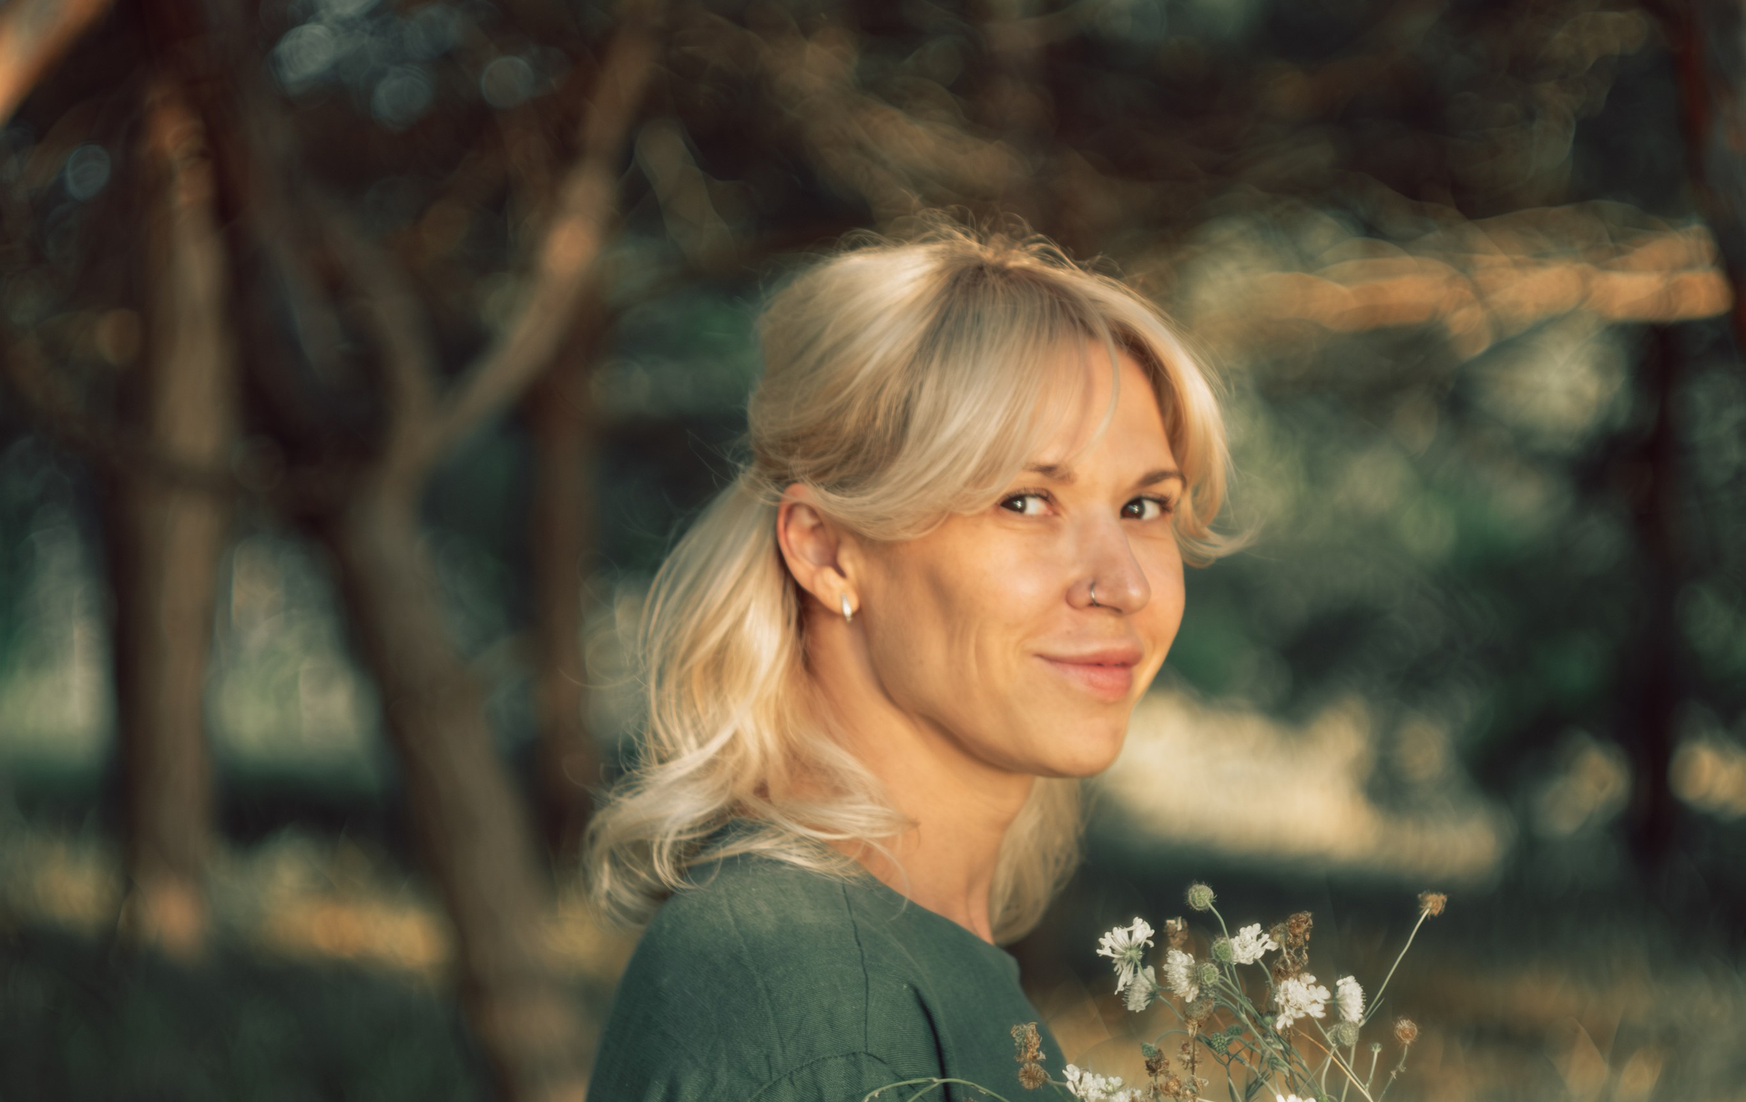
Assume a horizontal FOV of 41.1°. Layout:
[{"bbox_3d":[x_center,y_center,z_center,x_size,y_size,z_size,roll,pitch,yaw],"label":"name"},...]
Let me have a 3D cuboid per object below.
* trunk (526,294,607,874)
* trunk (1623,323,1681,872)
[{"bbox_3d":[-1.262,0.114,9.600,0.310,2.360,0.310,0,0,0],"label":"trunk"},{"bbox_3d":[3.279,0.194,9.800,0.240,2.330,0.240,0,0,0],"label":"trunk"}]

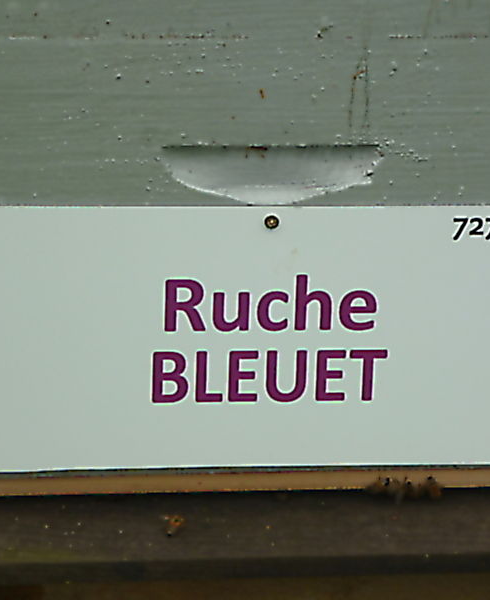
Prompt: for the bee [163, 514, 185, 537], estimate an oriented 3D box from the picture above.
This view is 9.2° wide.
[{"bbox_3d":[-0.033,0.106,1.425,0.008,0.005,0.013,9,21,19],"label":"bee"}]

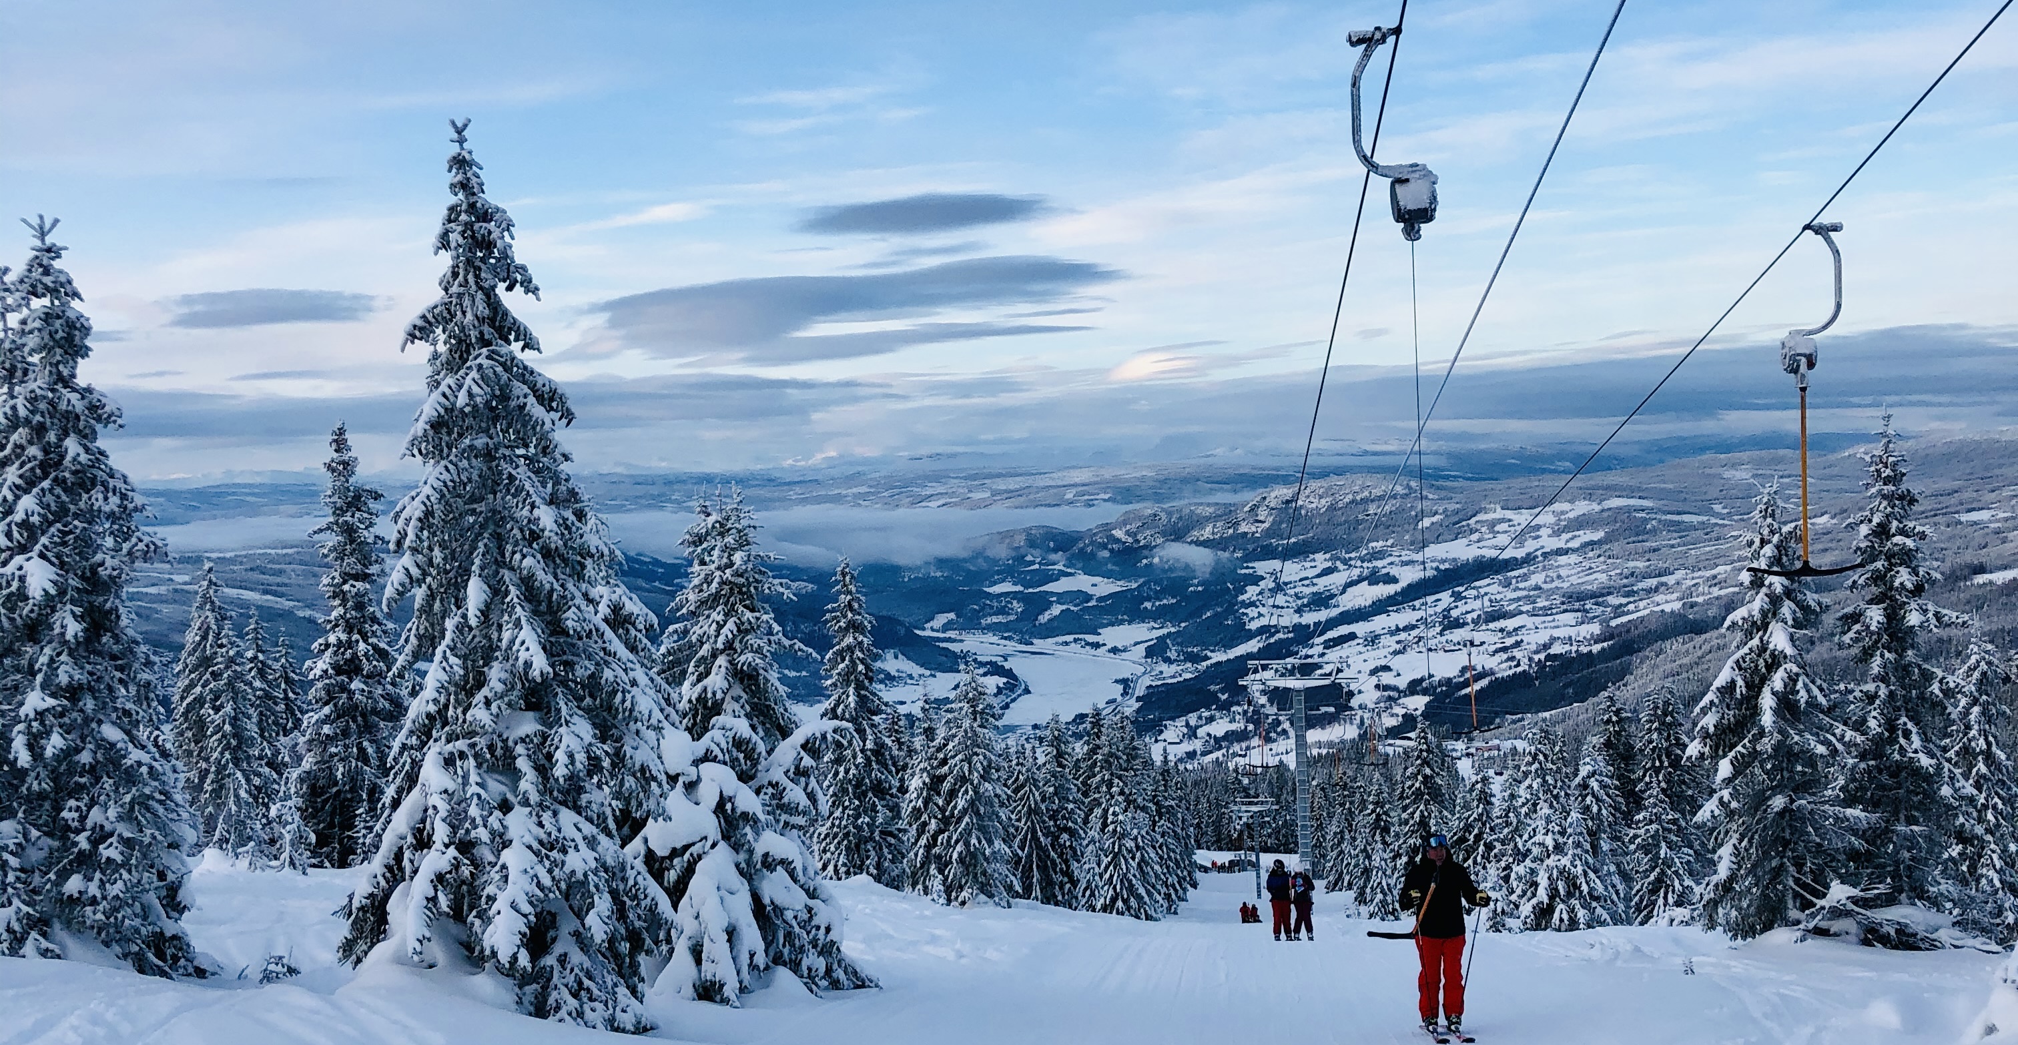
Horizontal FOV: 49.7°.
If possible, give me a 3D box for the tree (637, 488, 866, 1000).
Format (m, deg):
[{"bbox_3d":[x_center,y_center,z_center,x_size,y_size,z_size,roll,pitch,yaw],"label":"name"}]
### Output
[{"bbox_3d":[-3.064,2.612,26.000,2.737,6.052,2.737,-1,2,0],"label":"tree"}]

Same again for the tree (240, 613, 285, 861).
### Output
[{"bbox_3d":[-15.150,4.377,44.000,1.190,5.057,1.190,-1,2,0],"label":"tree"}]

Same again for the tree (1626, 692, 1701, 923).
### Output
[{"bbox_3d":[12.895,5.648,43.000,1.495,4.610,1.495,-1,2,0],"label":"tree"}]

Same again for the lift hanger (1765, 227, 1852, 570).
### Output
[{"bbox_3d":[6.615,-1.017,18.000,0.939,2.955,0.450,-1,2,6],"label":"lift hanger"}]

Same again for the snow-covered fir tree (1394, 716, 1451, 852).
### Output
[{"bbox_3d":[10.845,7.542,57.000,1.707,5.010,1.707,-1,2,0],"label":"snow-covered fir tree"}]

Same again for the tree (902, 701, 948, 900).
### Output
[{"bbox_3d":[-1.893,6.318,49.000,1.278,4.543,1.278,-1,2,0],"label":"tree"}]

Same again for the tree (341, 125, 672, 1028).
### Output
[{"bbox_3d":[-5.147,0.517,22.300,3.381,9.153,3.381,-1,2,0],"label":"tree"}]

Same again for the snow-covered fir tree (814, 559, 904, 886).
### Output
[{"bbox_3d":[-2.930,3.821,41.000,1.861,6.257,1.861,-1,2,0],"label":"snow-covered fir tree"}]

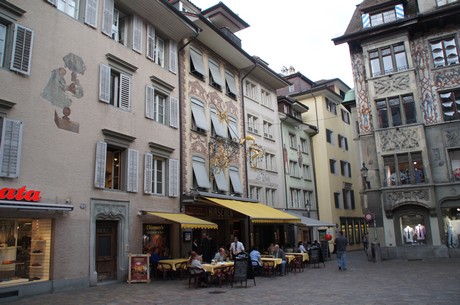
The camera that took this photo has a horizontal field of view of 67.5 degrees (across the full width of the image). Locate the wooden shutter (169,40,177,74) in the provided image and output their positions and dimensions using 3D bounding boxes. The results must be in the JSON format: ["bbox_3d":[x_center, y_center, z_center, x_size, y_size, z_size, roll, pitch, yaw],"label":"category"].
[{"bbox_3d":[-3.417,-5.697,20.839,0.060,2.000,0.660,-10,-15,29],"label":"wooden shutter"}]

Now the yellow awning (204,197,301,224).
[{"bbox_3d":[1.779,3.962,23.250,3.270,1.640,7.537,-10,-15,30],"label":"yellow awning"}]

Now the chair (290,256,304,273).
[{"bbox_3d":[3.313,5.462,16.955,0.500,0.780,0.500,1,-14,-15],"label":"chair"}]

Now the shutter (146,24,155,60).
[{"bbox_3d":[-4.374,-6.124,19.256,0.060,2.107,0.583,-11,-16,30],"label":"shutter"}]

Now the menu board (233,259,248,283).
[{"bbox_3d":[0.454,4.166,12.300,0.560,1.180,0.500,-8,-14,23],"label":"menu board"}]

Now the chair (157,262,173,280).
[{"bbox_3d":[-2.852,5.171,15.099,0.500,0.760,0.520,-9,-15,26],"label":"chair"}]

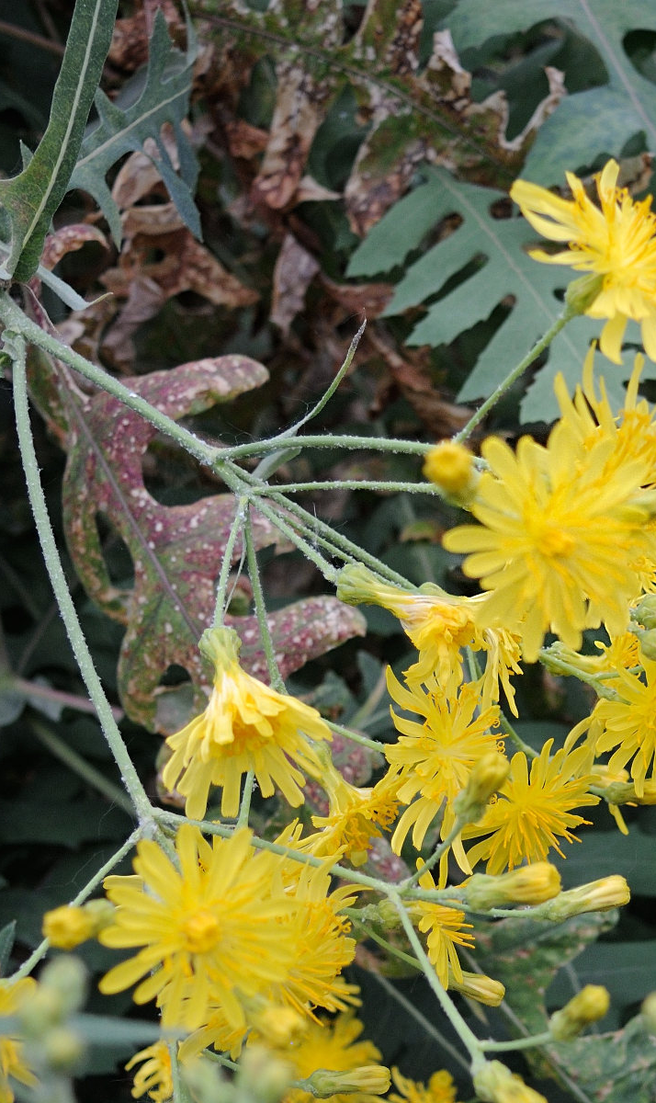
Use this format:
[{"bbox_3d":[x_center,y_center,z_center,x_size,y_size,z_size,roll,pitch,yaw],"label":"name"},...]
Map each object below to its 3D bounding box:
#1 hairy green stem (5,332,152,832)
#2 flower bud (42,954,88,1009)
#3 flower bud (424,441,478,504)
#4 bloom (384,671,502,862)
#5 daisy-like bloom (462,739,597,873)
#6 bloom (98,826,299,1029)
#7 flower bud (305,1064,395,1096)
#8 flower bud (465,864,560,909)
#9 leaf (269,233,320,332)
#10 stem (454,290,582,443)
[{"bbox_3d":[-0.065,0.006,0.311,0.011,0.131,0.009,-18,-12,0],"label":"hairy green stem"},{"bbox_3d":[-0.033,0.054,0.150,0.006,0.008,0.006,3,24,0],"label":"flower bud"},{"bbox_3d":[0.019,-0.012,0.187,0.008,0.015,0.008,-29,63,0],"label":"flower bud"},{"bbox_3d":[0.031,0.056,0.312,0.042,0.050,0.023,0,0,-30],"label":"bloom"},{"bbox_3d":[0.036,0.046,0.215,0.027,0.027,0.017,-45,30,0],"label":"daisy-like bloom"},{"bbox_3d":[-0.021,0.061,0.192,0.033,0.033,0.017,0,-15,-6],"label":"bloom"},{"bbox_3d":[0.005,0.131,0.295,0.021,0.008,0.008,-6,-6,7],"label":"flower bud"},{"bbox_3d":[0.045,0.083,0.295,0.025,0.010,0.010,-8,-6,12],"label":"flower bud"},{"bbox_3d":[-0.012,-0.095,0.420,0.017,0.035,0.009,6,6,-6],"label":"leaf"},{"bbox_3d":[0.049,-0.047,0.307,0.005,0.051,0.005,38,4,0],"label":"stem"}]

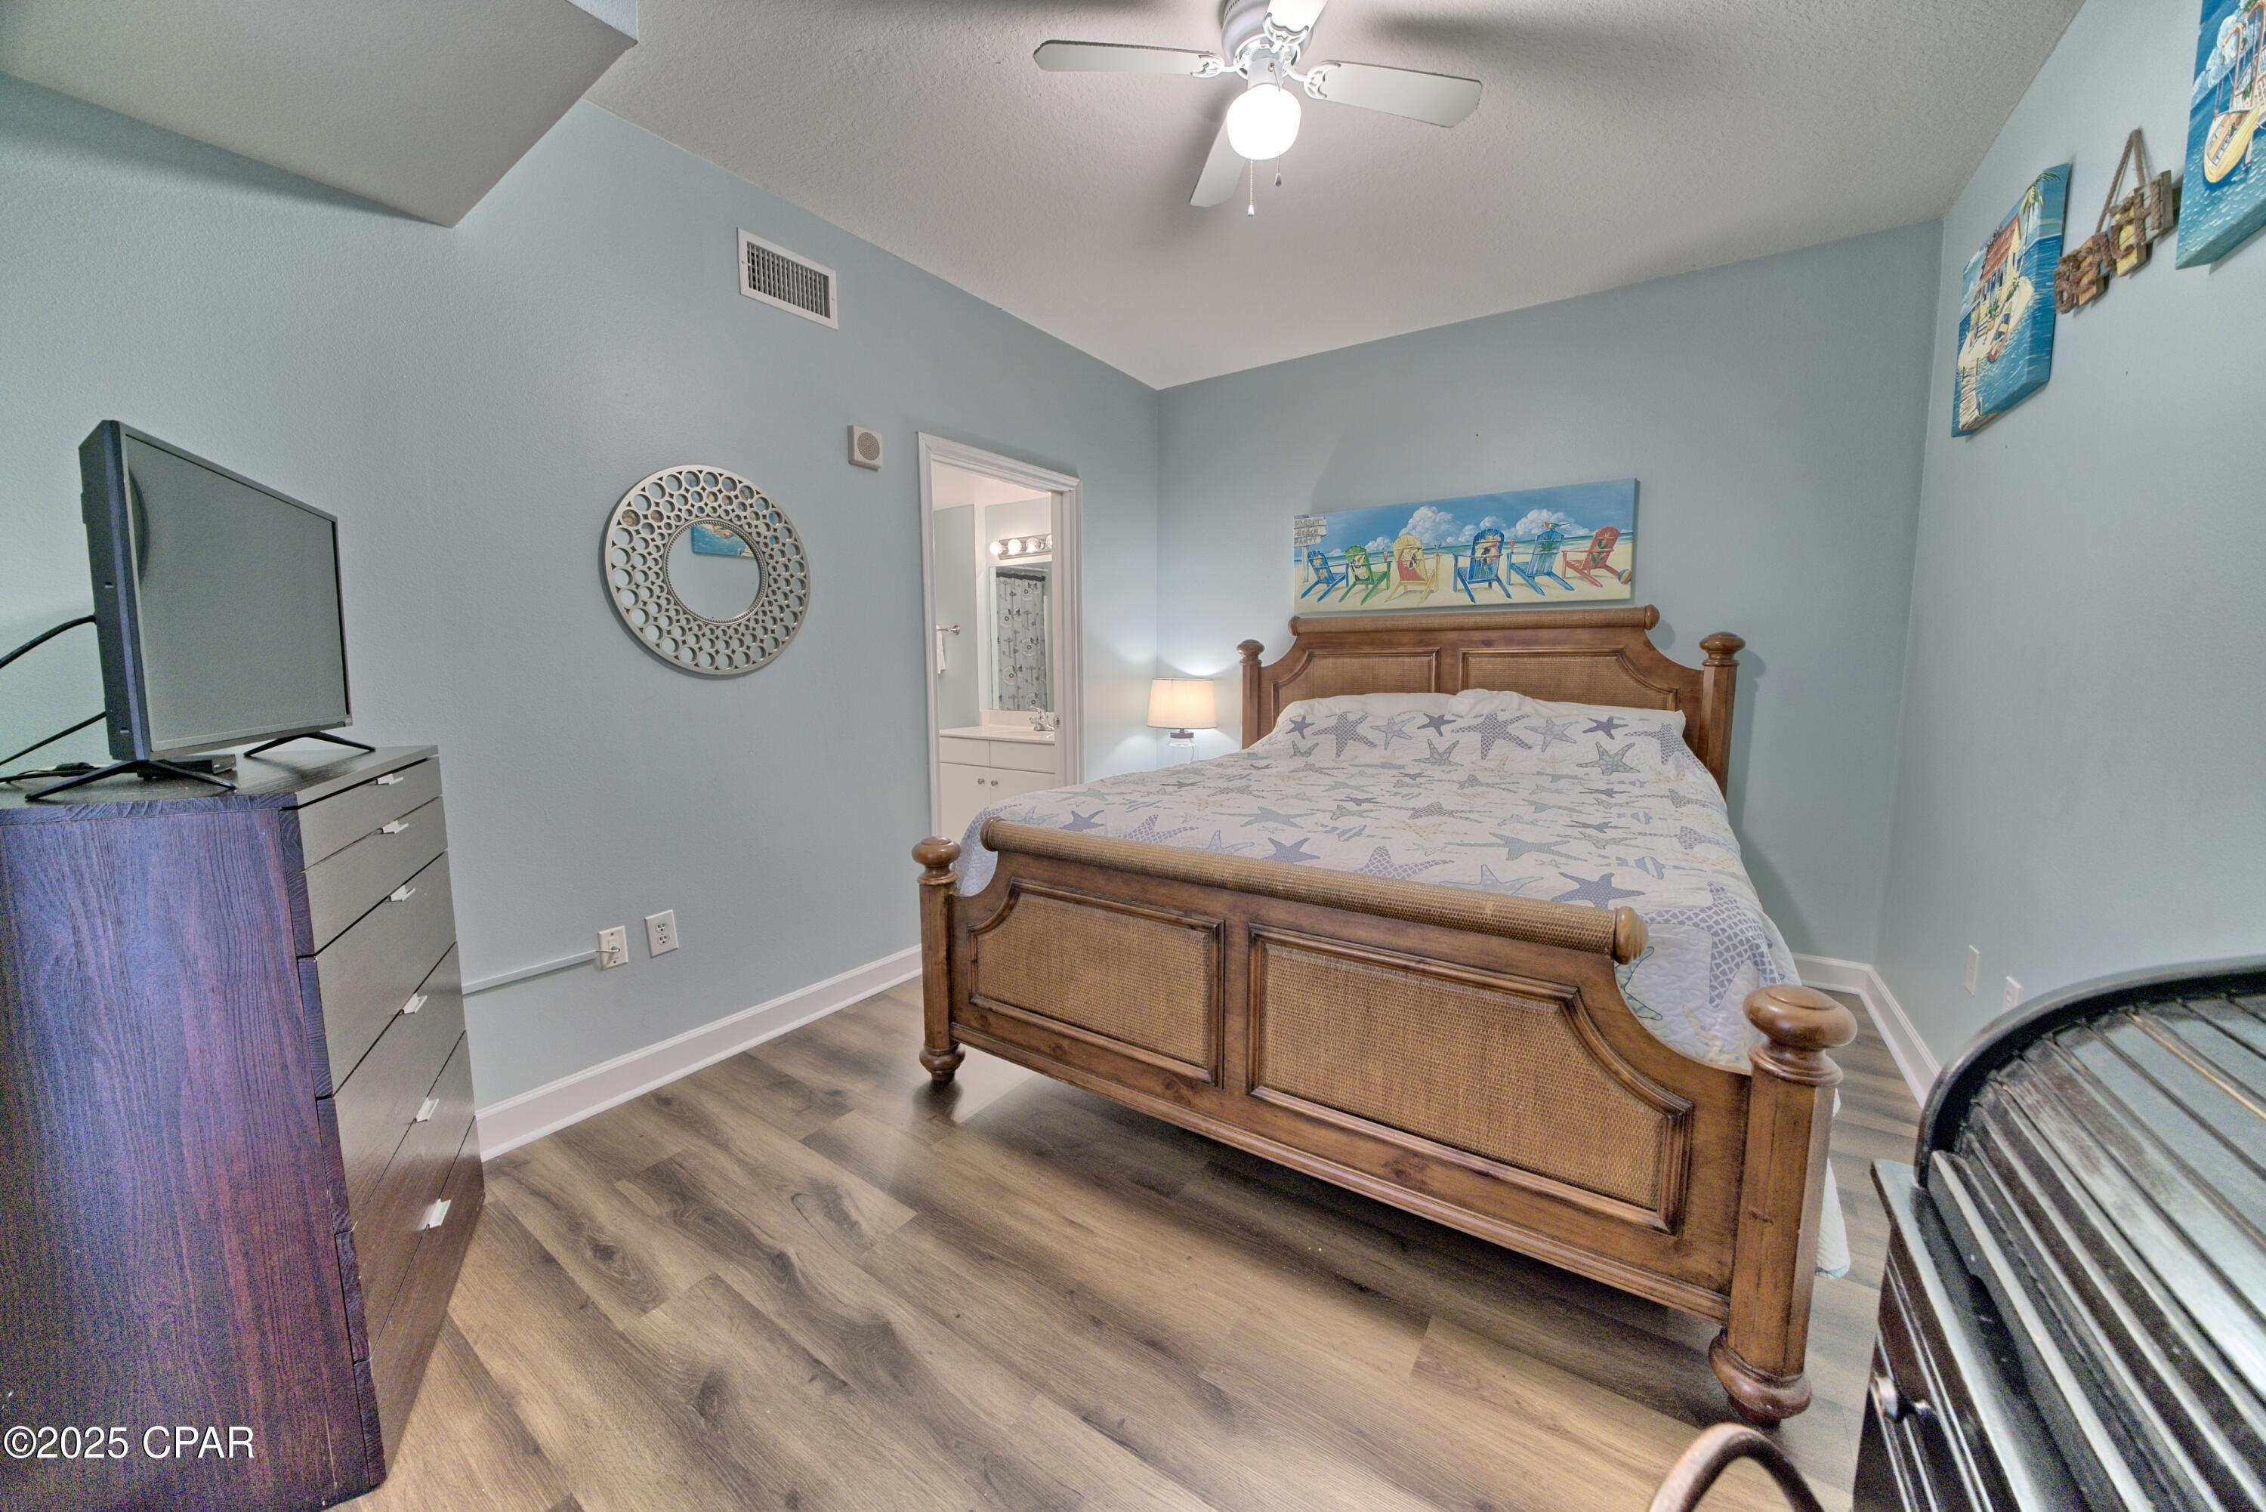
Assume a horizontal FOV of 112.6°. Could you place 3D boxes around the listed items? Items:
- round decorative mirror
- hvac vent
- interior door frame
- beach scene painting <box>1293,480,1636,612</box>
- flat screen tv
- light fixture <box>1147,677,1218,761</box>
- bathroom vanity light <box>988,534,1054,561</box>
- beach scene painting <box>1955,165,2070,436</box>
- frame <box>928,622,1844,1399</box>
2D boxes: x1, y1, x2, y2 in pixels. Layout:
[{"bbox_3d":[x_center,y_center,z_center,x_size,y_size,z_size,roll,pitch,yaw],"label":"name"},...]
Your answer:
[{"bbox_3d":[-1.277,-0.562,2.329,0.035,0.620,0.620,5,9,35],"label":"round decorative mirror"},{"bbox_3d":[-1.107,-1.546,2.463,0.025,0.190,0.335,5,9,35],"label":"hvac vent"},{"bbox_3d":[-0.578,-0.243,3.486,0.140,2.150,0.970,5,9,35],"label":"interior door frame"},{"bbox_3d":[1.446,-0.927,3.479,1.450,0.473,0.042,5,9,33],"label":"beach scene painting"},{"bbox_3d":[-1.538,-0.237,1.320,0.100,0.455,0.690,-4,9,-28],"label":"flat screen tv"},{"bbox_3d":[0.269,-0.157,4.072,0.360,0.520,0.360,0,8,0],"label":"light fixture"},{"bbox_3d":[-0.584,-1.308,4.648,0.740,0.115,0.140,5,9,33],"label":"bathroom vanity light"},{"bbox_3d":[2.335,-1.172,2.018,0.042,0.480,0.530,5,9,35],"label":"beach scene painting"},{"bbox_3d":[0.847,0.202,2.634,2.090,1.480,2.320,5,9,33],"label":"frame"}]

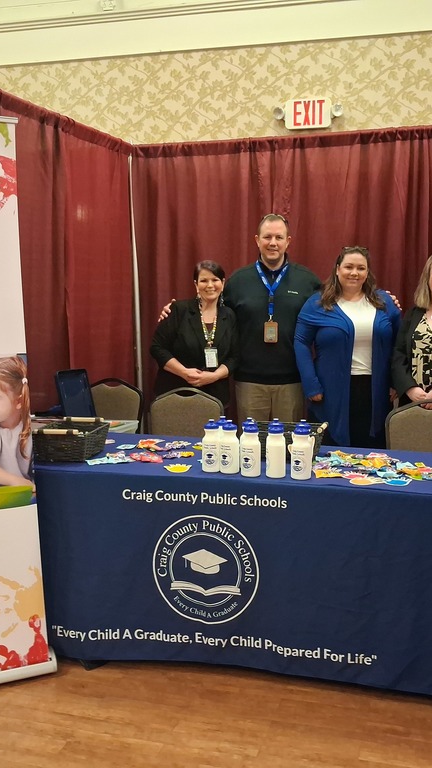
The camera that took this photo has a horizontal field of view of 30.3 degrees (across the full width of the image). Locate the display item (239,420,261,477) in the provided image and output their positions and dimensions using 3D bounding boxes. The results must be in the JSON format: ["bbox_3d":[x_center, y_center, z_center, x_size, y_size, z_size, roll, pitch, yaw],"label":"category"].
[{"bbox_3d":[0.134,0.251,3.053,0.074,0.200,0.074,2,7,17],"label":"display item"}]

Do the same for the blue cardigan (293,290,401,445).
[{"bbox_3d":[0.687,-0.077,4.206,0.550,0.836,0.340,-1,7,-3],"label":"blue cardigan"}]

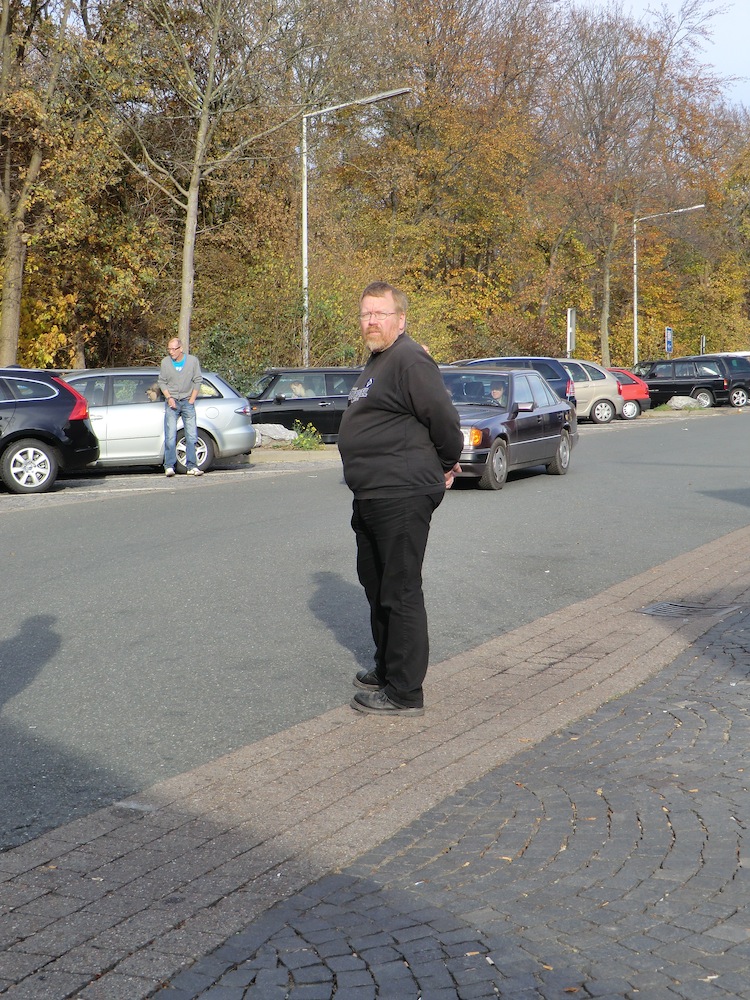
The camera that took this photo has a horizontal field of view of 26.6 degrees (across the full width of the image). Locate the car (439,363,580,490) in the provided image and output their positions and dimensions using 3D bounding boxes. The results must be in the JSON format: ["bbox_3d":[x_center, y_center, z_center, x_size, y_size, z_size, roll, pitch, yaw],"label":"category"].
[{"bbox_3d":[1.260,-0.984,20.490,1.740,1.430,4.720,2,5,22],"label":"car"}]

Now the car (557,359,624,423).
[{"bbox_3d":[4.150,-2.759,40.311,4.270,1.630,1.750,-2,5,-18],"label":"car"}]

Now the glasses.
[{"bbox_3d":[0.013,-0.787,6.798,0.140,0.043,0.140,2,9,25],"label":"glasses"}]

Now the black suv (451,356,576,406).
[{"bbox_3d":[2.320,-2.471,36.722,4.600,1.660,1.820,-2,5,-21],"label":"black suv"}]

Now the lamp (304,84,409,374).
[{"bbox_3d":[-0.380,-4.811,32.711,2.450,7.000,0.280,2,5,25],"label":"lamp"}]

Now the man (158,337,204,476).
[{"bbox_3d":[-2.590,-1.224,21.072,0.580,1.810,0.380,0,5,-5],"label":"man"}]

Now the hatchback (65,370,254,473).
[{"bbox_3d":[-4.030,-1.105,21.684,4.680,1.470,1.780,-3,5,-28],"label":"hatchback"}]

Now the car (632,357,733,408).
[{"bbox_3d":[9.850,-3.946,54.361,4.240,1.630,1.770,-1,5,-13],"label":"car"}]

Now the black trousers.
[{"bbox_3d":[0.095,0.401,6.888,0.380,0.910,0.460,-1,5,-7],"label":"black trousers"}]

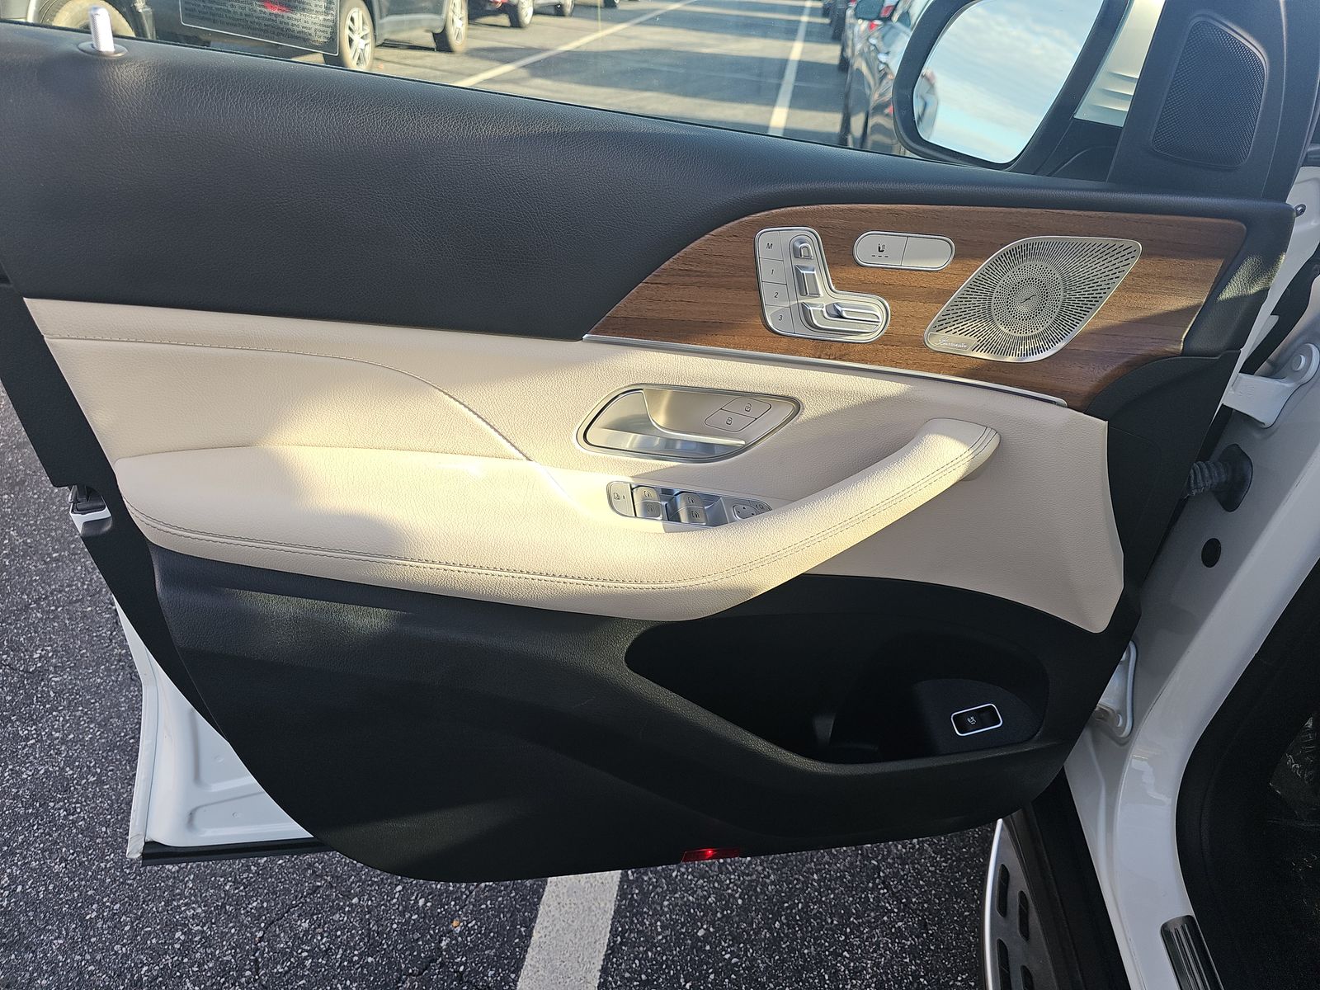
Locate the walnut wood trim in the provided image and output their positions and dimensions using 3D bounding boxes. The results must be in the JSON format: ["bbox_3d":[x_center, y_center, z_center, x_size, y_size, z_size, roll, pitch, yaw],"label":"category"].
[{"bbox_3d":[0.212,-0.152,0.695,0.530,0.162,0.045,2,33,-13],"label":"walnut wood trim"}]

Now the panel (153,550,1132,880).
[{"bbox_3d":[0.062,0.203,0.803,0.880,0.400,0.130,-1,33,-11],"label":"panel"}]

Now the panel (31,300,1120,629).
[{"bbox_3d":[0.024,0.025,0.692,0.910,0.270,0.125,2,33,-13],"label":"panel"}]

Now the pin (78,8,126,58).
[{"bbox_3d":[-0.323,-0.268,0.509,0.025,0.028,0.025,-1,33,-11],"label":"pin"}]

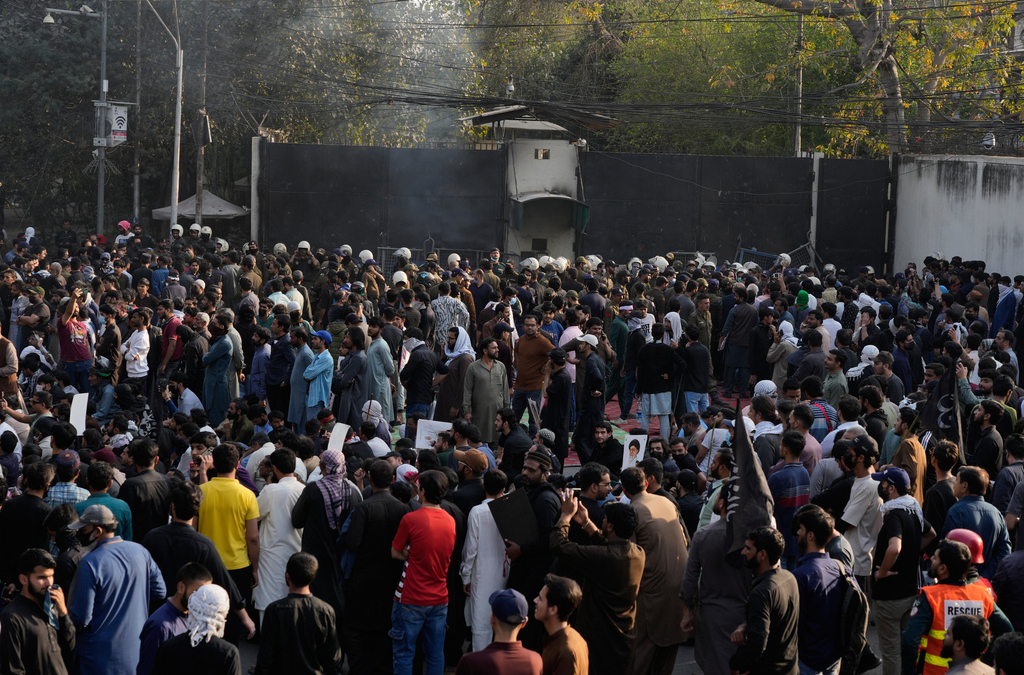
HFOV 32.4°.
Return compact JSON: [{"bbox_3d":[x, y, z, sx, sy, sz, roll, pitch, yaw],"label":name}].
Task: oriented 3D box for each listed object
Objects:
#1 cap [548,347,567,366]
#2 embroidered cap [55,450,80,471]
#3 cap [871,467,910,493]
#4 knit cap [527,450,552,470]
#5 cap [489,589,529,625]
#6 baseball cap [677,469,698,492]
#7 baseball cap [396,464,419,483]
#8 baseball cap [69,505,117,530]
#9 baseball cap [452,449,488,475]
[{"bbox_3d":[0.537,0.192,20.400,0.180,0.150,0.260,-3,24,-44],"label":"cap"},{"bbox_3d":[-3.228,0.883,12.800,0.175,0.100,0.185,1,19,-2],"label":"embroidered cap"},{"bbox_3d":[2.588,0.940,12.000,0.270,0.150,0.180,19,14,30],"label":"cap"},{"bbox_3d":[0.188,0.847,12.300,0.175,0.110,0.190,4,2,0],"label":"knit cap"},{"bbox_3d":[-0.013,1.280,8.600,0.180,0.150,0.265,-1,17,-22],"label":"cap"},{"bbox_3d":[1.588,1.256,15.900,0.180,0.150,0.260,-1,16,-27],"label":"baseball cap"},{"bbox_3d":[-0.902,1.168,15.200,0.260,0.140,0.180,-1,2,42],"label":"baseball cap"},{"bbox_3d":[-2.382,1.015,10.000,0.270,0.140,0.180,-4,6,-13],"label":"baseball cap"},{"bbox_3d":[-0.283,0.862,12.700,0.265,0.145,0.180,25,10,11],"label":"baseball cap"}]

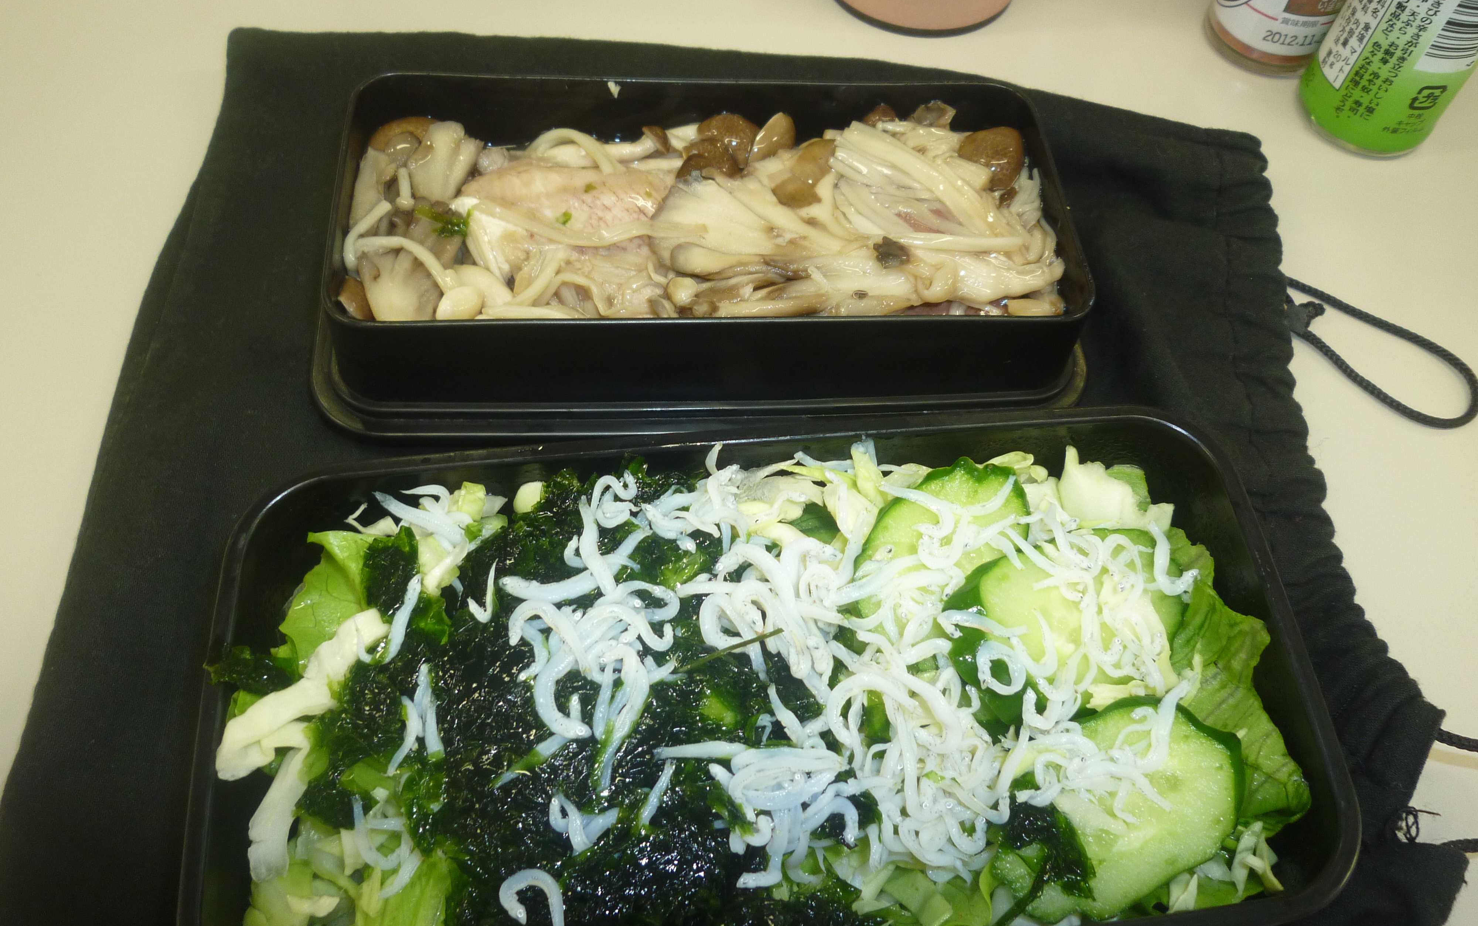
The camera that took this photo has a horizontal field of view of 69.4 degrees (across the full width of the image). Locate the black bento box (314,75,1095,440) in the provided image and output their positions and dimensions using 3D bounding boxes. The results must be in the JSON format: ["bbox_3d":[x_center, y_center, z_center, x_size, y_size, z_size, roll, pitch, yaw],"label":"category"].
[{"bbox_3d":[-0.008,-0.053,0.255,0.181,0.032,0.093,-1,56,-5],"label":"black bento box"}]

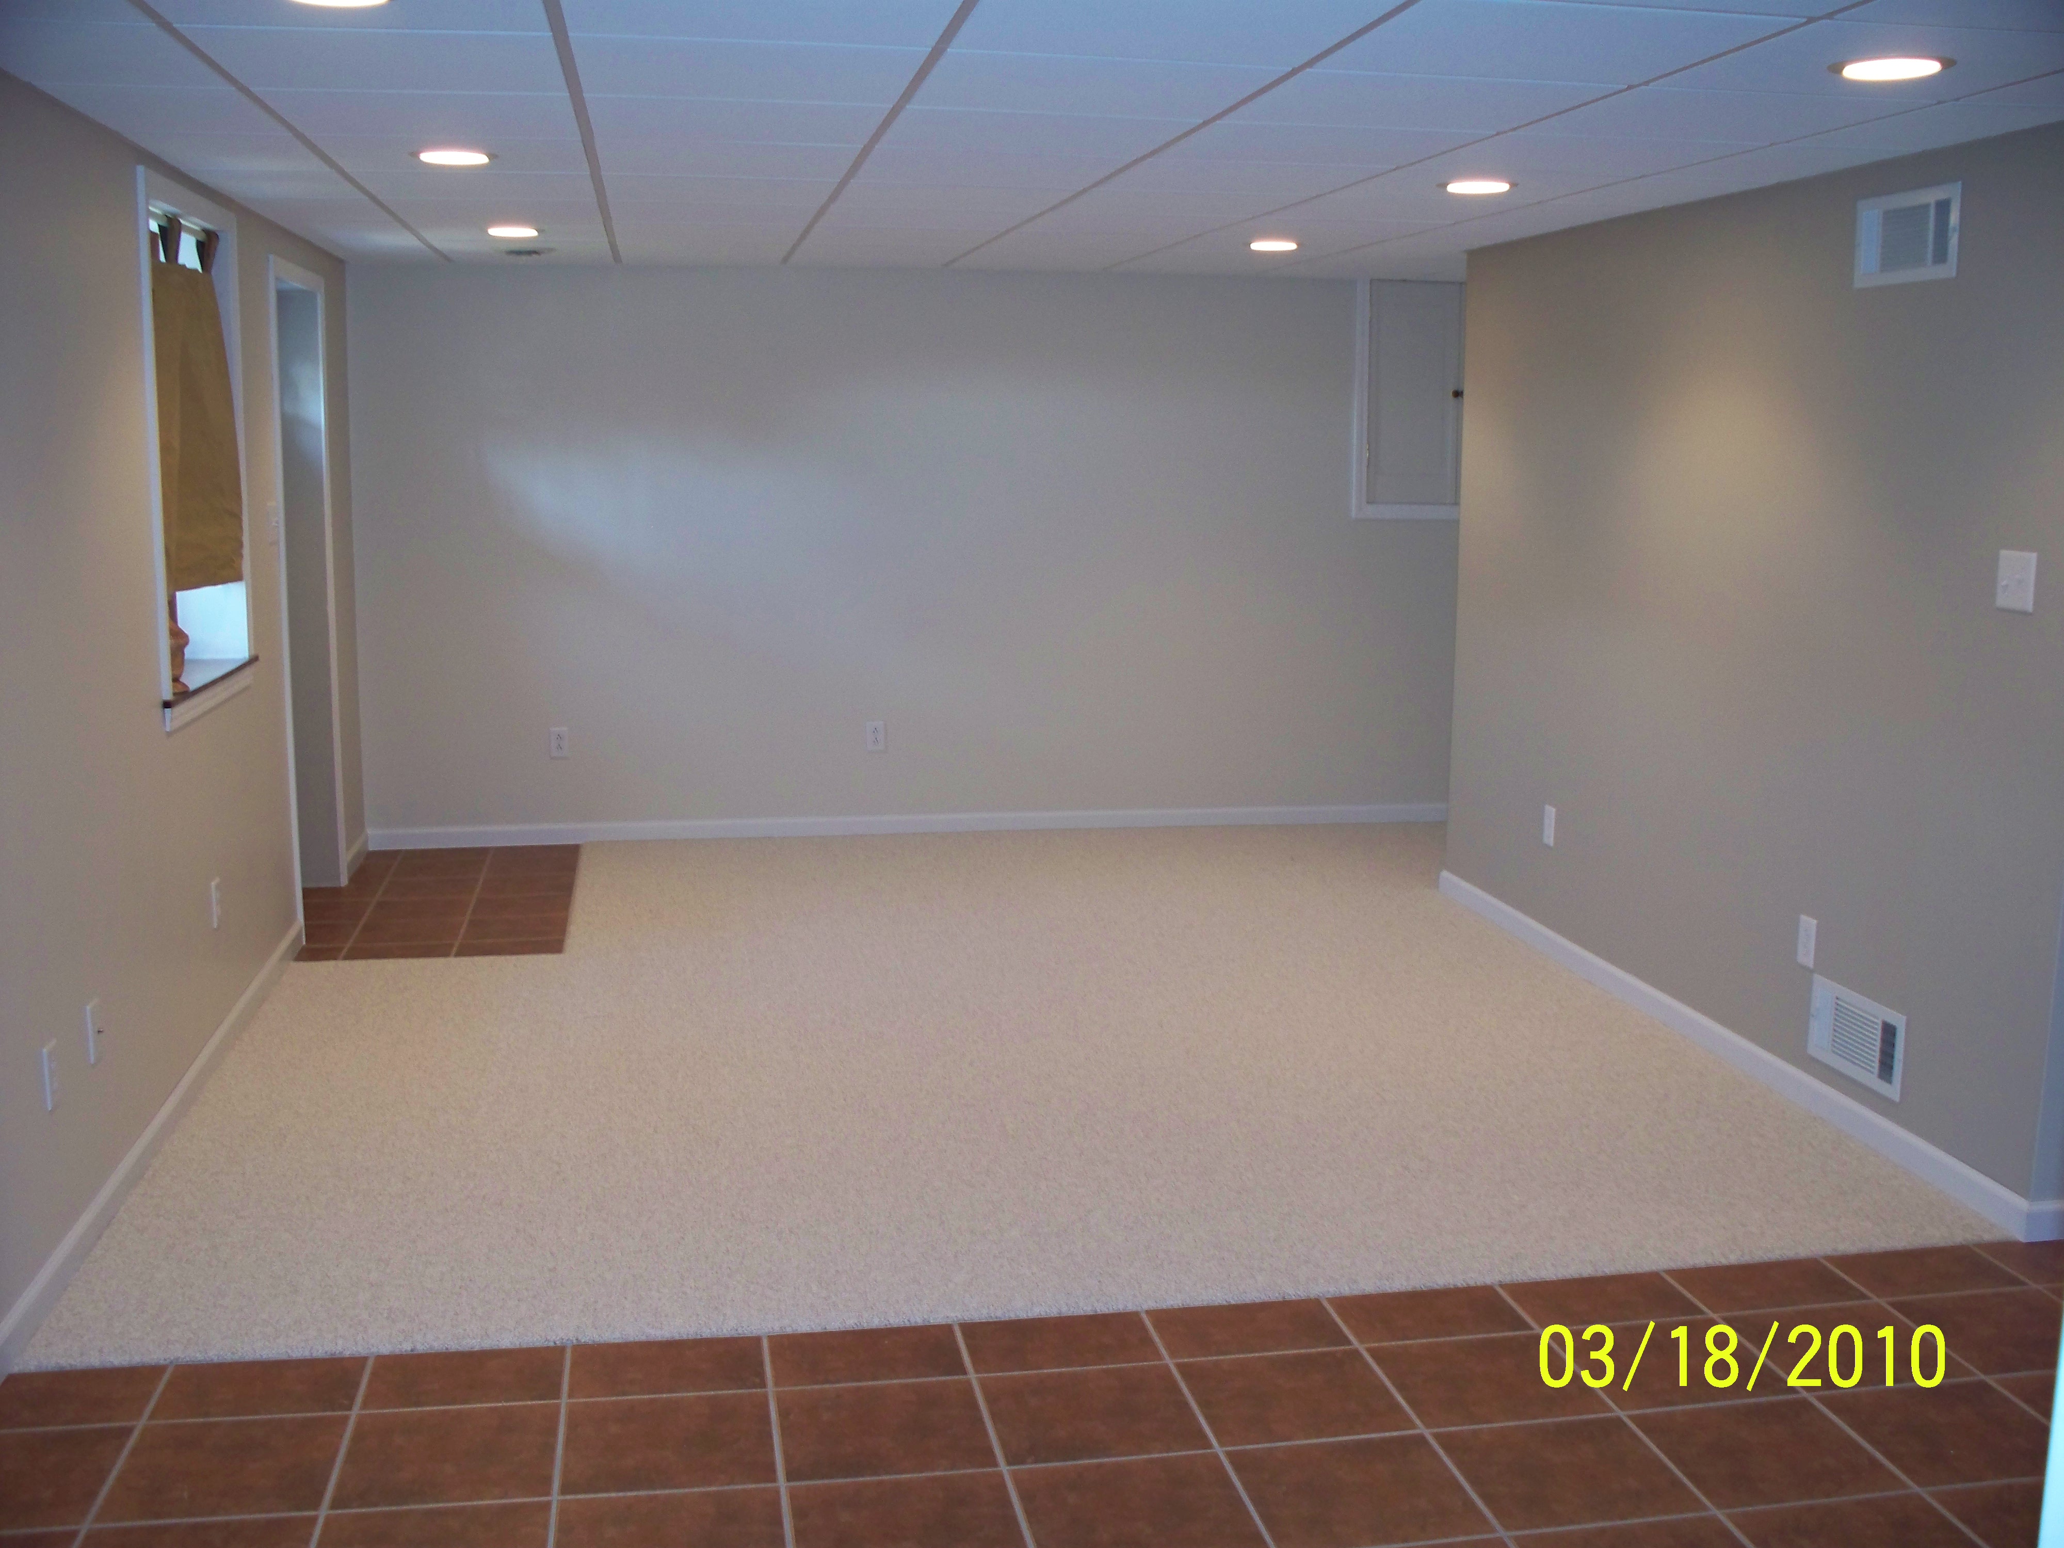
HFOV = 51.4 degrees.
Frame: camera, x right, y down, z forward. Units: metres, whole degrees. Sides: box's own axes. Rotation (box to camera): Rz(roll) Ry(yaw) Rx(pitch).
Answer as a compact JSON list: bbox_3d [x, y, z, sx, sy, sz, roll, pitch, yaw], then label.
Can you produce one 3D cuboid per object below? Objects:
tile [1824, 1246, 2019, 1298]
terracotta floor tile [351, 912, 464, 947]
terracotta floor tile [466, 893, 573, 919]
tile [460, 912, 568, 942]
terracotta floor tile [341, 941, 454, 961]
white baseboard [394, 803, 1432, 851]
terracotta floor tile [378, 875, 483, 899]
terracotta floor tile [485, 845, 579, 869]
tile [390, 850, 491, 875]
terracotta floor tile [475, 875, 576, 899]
[{"bbox_3d":[1.647,0.927,3.963,0.322,0.010,0.211,-1,9,-10],"label":"tile"},{"bbox_3d":[-1.941,0.498,6.696,0.330,0.010,0.330,-1,9,-10],"label":"terracotta floor tile"},{"bbox_3d":[-1.666,0.436,7.001,0.310,0.010,0.323,-1,9,-10],"label":"terracotta floor tile"},{"bbox_3d":[-1.610,0.486,6.682,0.310,0.010,0.323,-1,9,-10],"label":"tile"},{"bbox_3d":[-1.902,0.540,6.463,0.330,0.010,0.168,-1,9,-10],"label":"terracotta floor tile"},{"bbox_3d":[-0.397,0.205,8.356,4.250,0.078,0.013,-1,9,-10],"label":"white baseboard"},{"bbox_3d":[-2.062,0.396,7.349,0.330,0.010,0.330,-1,9,-10],"label":"terracotta floor tile"},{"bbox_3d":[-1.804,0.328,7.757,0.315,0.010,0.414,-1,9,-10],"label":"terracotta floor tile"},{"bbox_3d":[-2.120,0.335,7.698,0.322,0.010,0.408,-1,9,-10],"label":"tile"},{"bbox_3d":[-1.739,0.392,7.406,0.318,0.010,0.330,-1,9,-10],"label":"terracotta floor tile"}]

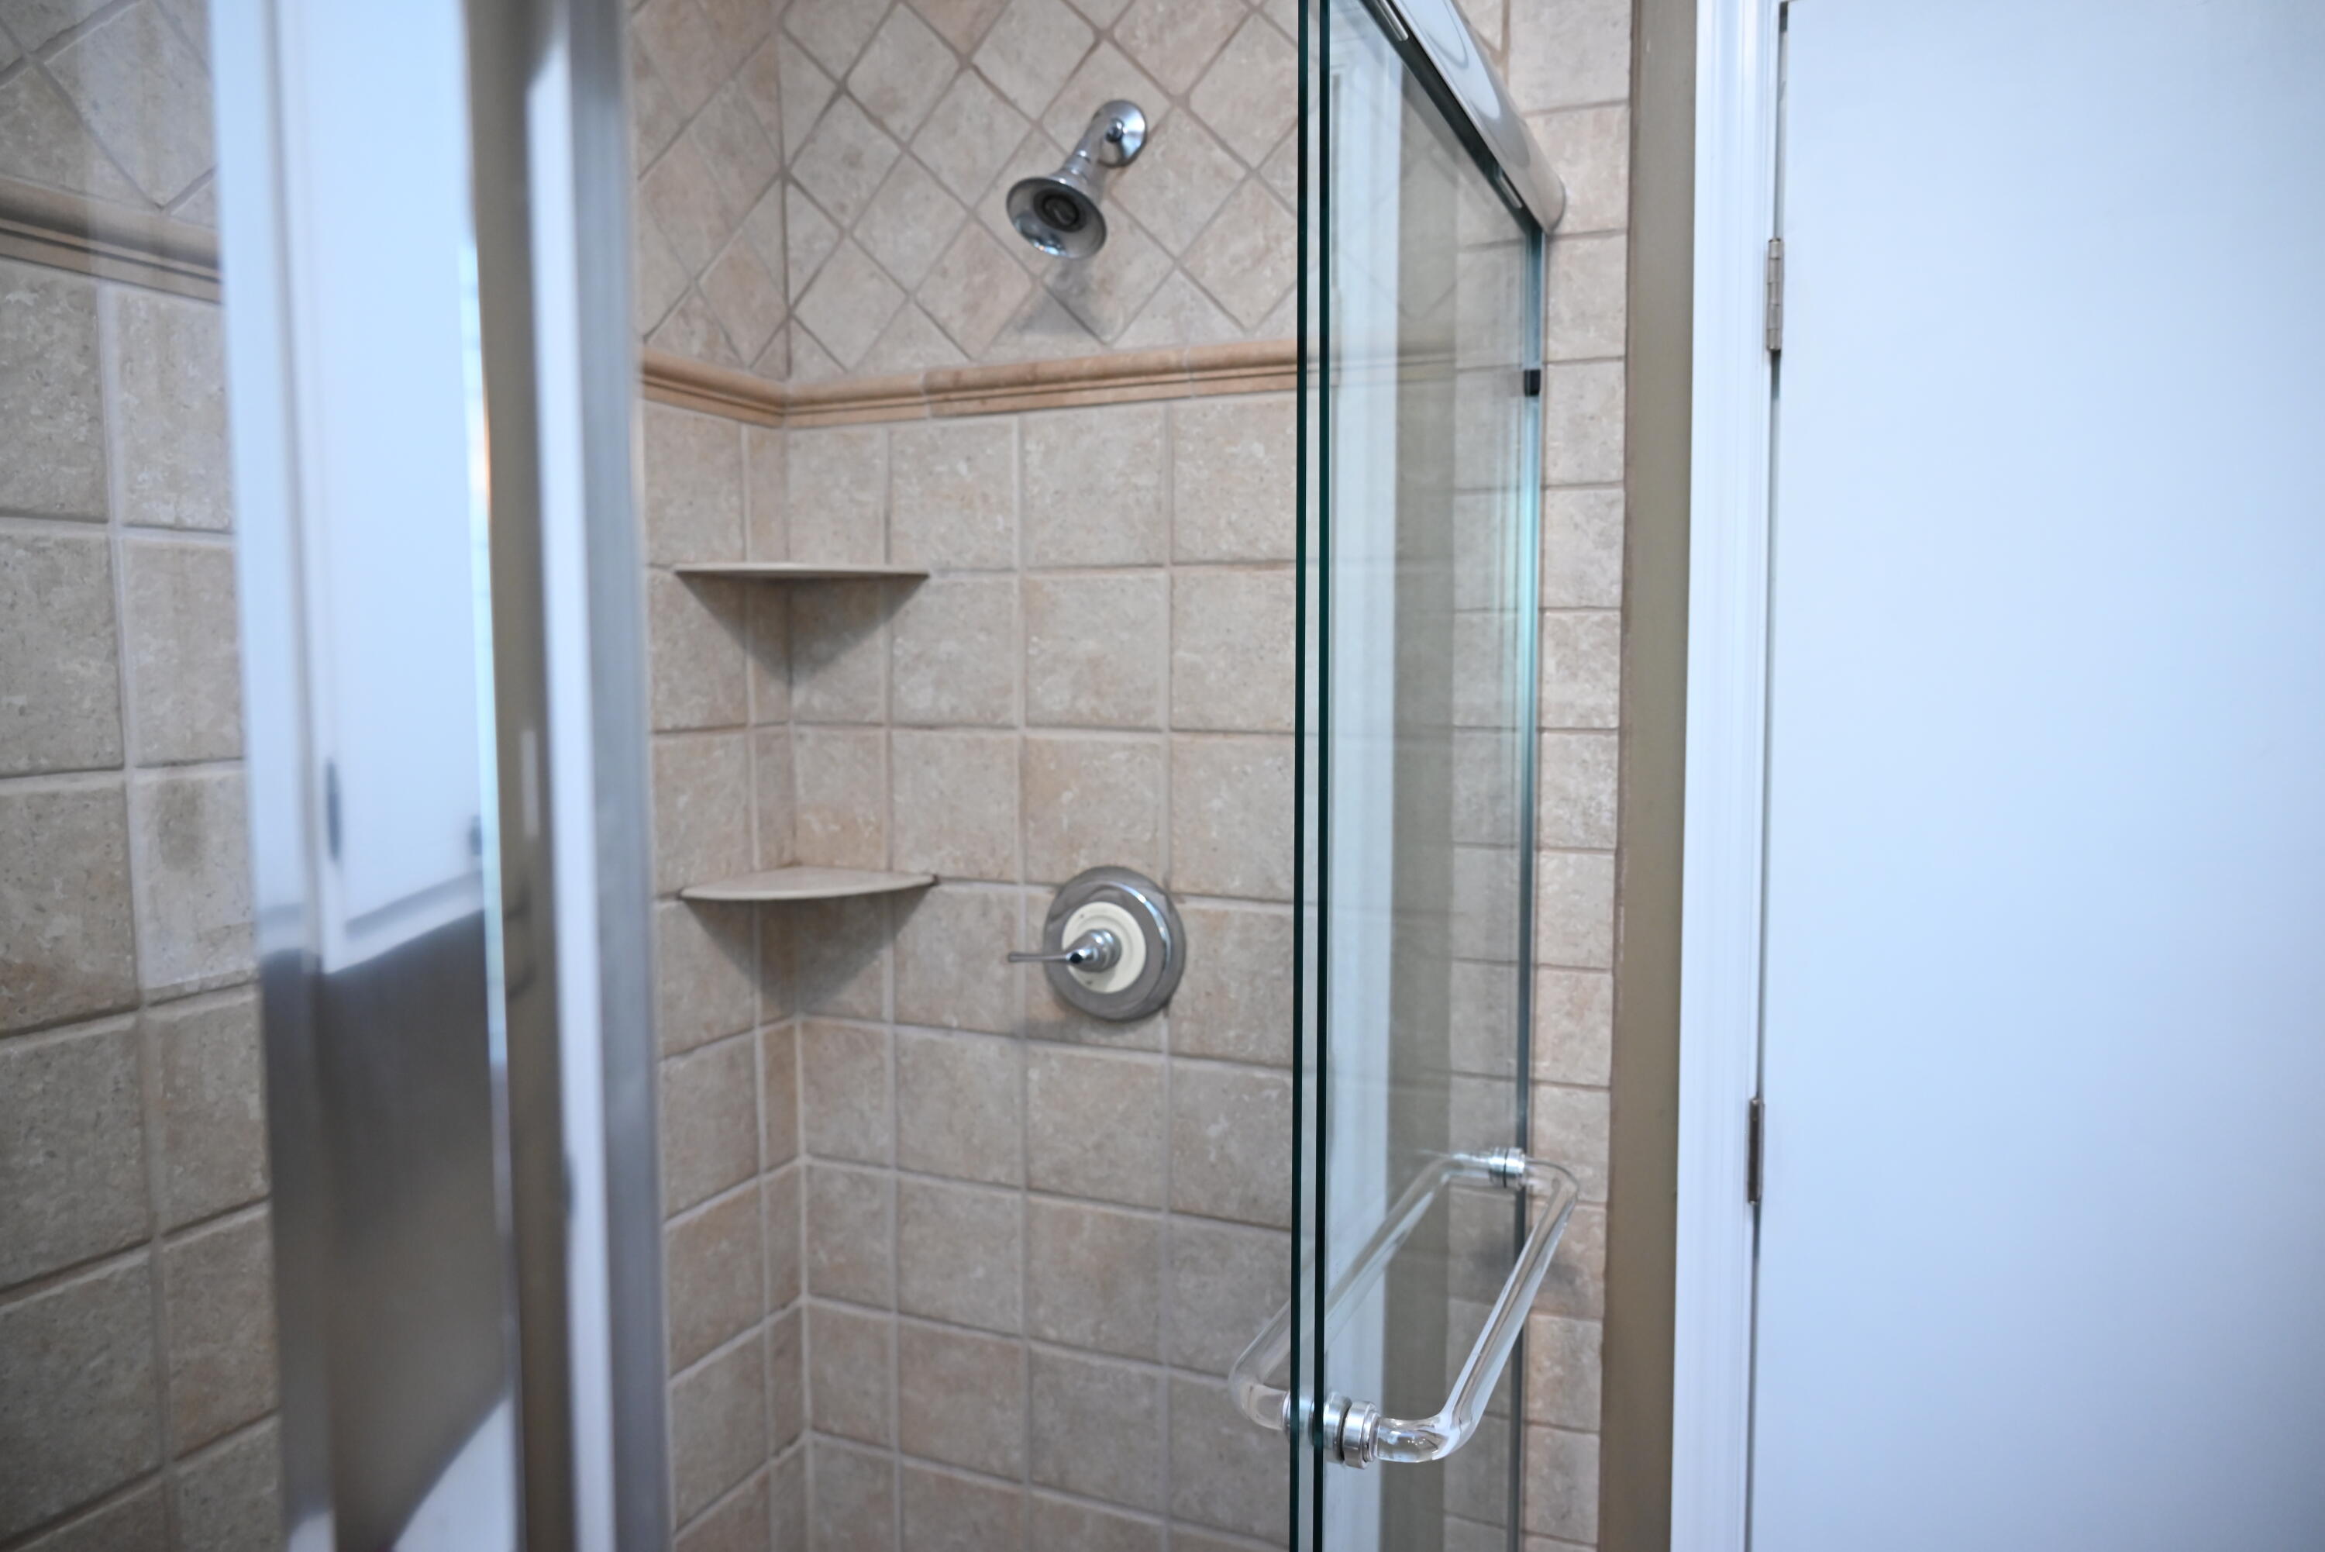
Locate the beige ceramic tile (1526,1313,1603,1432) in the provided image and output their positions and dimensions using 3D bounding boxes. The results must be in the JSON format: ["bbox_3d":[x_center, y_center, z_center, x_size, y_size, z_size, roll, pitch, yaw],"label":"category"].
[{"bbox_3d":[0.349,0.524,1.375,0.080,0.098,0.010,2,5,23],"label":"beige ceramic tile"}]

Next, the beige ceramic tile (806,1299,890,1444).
[{"bbox_3d":[-0.334,0.647,1.676,0.110,0.149,0.010,2,5,23],"label":"beige ceramic tile"}]

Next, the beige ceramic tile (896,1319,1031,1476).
[{"bbox_3d":[-0.214,0.663,1.655,0.153,0.153,0.010,2,5,23],"label":"beige ceramic tile"}]

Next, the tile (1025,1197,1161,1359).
[{"bbox_3d":[-0.065,0.500,1.550,0.149,0.149,0.010,2,5,23],"label":"tile"}]

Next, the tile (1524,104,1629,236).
[{"bbox_3d":[0.344,-0.506,1.308,0.098,0.100,0.010,2,5,23],"label":"tile"}]

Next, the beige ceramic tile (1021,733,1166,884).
[{"bbox_3d":[-0.066,0.034,1.525,0.150,0.150,0.010,2,5,23],"label":"beige ceramic tile"}]

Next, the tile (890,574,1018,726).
[{"bbox_3d":[-0.211,-0.127,1.574,0.150,0.150,0.010,2,5,23],"label":"tile"}]

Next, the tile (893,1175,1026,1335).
[{"bbox_3d":[-0.209,0.495,1.610,0.149,0.149,0.010,2,5,23],"label":"tile"}]

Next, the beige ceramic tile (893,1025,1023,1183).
[{"bbox_3d":[-0.209,0.340,1.598,0.149,0.149,0.010,2,5,23],"label":"beige ceramic tile"}]

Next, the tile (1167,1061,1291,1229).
[{"bbox_3d":[0.075,0.351,1.490,0.143,0.150,0.010,2,5,23],"label":"tile"}]

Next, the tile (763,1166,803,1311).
[{"bbox_3d":[-0.407,0.492,1.652,0.010,0.149,0.061,2,5,23],"label":"tile"}]

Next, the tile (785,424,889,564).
[{"bbox_3d":[-0.338,-0.286,1.617,0.113,0.146,0.010,2,5,23],"label":"tile"}]

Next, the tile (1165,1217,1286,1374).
[{"bbox_3d":[0.078,0.516,1.518,0.153,0.153,0.010,2,5,23],"label":"tile"}]

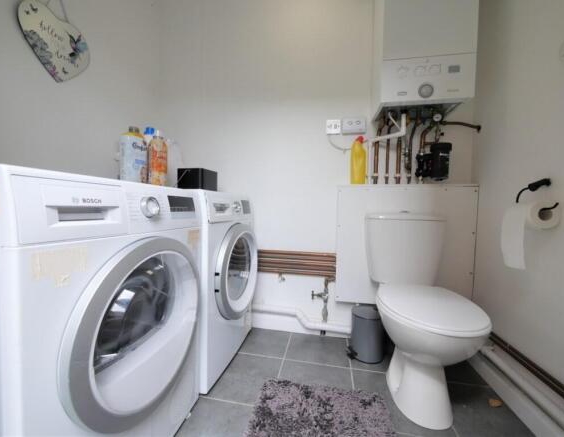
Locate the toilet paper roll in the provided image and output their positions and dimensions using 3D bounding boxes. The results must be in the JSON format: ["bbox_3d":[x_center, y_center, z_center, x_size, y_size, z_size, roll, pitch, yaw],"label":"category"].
[{"bbox_3d":[0.884,0.057,0.832,0.100,0.232,0.105,1,3,11],"label":"toilet paper roll"}]

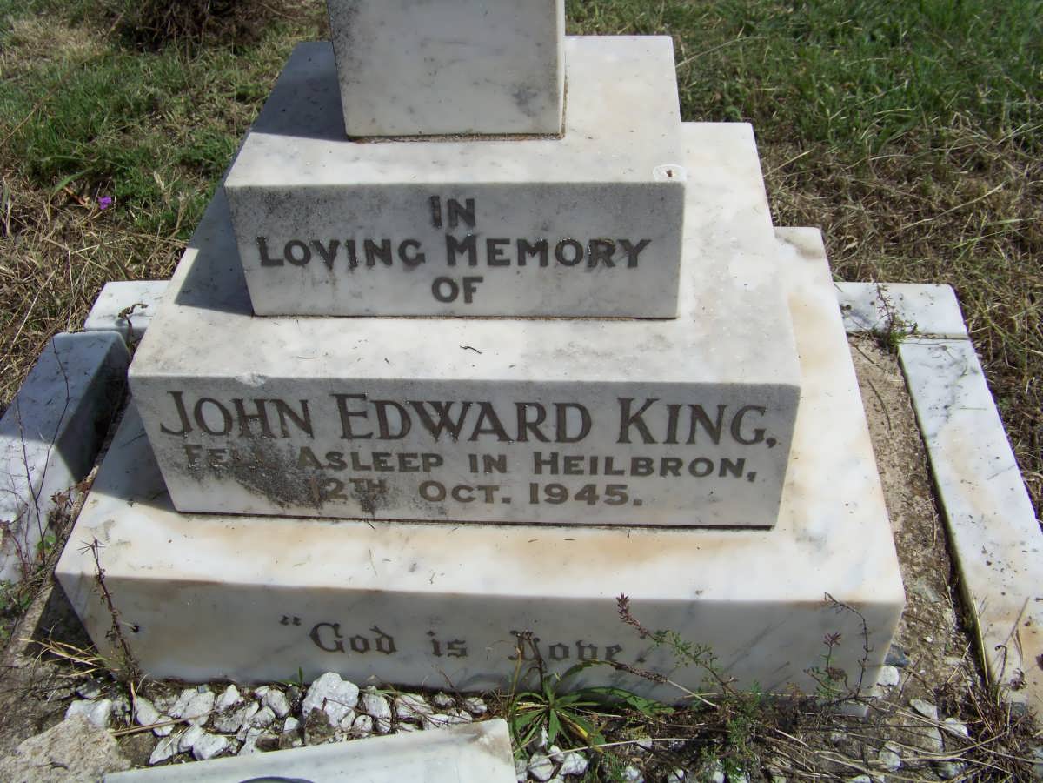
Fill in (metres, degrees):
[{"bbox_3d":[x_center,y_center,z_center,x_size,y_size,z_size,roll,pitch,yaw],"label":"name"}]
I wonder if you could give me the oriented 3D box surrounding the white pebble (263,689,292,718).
[{"bbox_3d":[-0.242,0.308,1.072,0.026,0.020,0.034,1,43,5],"label":"white pebble"}]

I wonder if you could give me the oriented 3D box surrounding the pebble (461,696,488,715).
[{"bbox_3d":[-0.041,0.278,0.959,0.021,0.015,0.015,-7,42,-4],"label":"pebble"}]

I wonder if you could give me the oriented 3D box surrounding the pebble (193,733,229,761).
[{"bbox_3d":[-0.269,0.306,0.940,0.029,0.019,0.022,-21,45,-18],"label":"pebble"}]

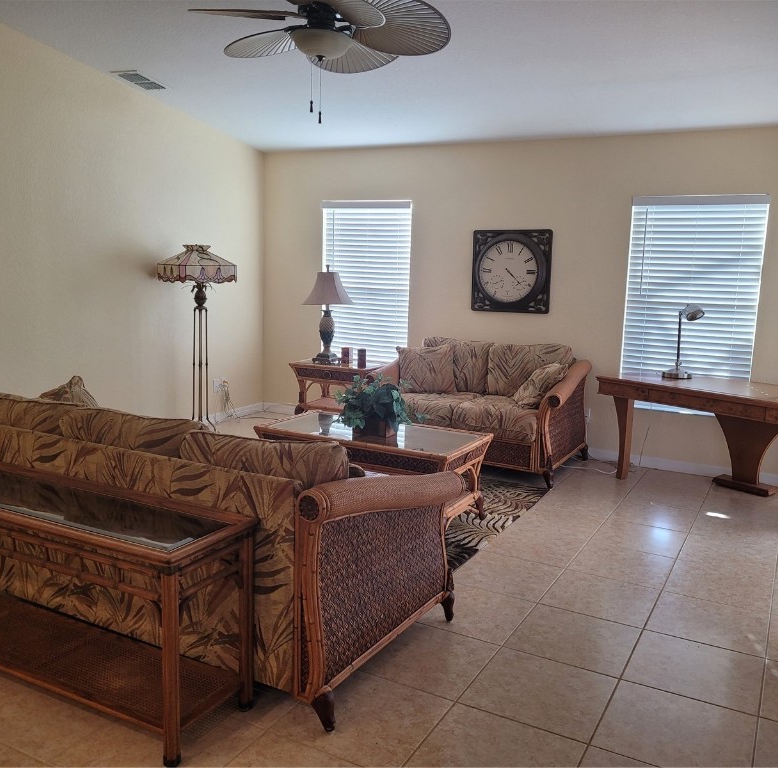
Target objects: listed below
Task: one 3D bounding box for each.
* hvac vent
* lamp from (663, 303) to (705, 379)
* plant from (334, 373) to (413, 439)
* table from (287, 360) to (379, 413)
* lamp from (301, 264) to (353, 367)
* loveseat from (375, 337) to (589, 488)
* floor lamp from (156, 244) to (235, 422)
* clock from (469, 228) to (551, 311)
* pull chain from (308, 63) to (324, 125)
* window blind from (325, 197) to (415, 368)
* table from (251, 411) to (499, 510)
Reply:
[{"bbox_3d":[-1.805,-2.235,5.691,0.260,0.030,0.350,7,0,28],"label":"hvac vent"},{"bbox_3d":[2.071,-0.299,5.373,0.200,0.517,0.280,-3,10,-27],"label":"lamp"},{"bbox_3d":[-0.081,0.113,4.478,0.430,0.356,0.393,7,10,28],"label":"plant"},{"bbox_3d":[-0.422,0.122,6.731,0.690,0.605,0.570,6,9,23],"label":"table"},{"bbox_3d":[-0.532,-0.610,6.728,0.420,0.835,0.420,7,10,28],"label":"lamp"},{"bbox_3d":[0.699,0.140,5.881,1.545,0.891,0.973,7,10,28],"label":"loveseat"},{"bbox_3d":[-1.548,-0.344,6.321,0.510,1.575,0.510,-5,11,-38],"label":"floor lamp"},{"bbox_3d":[0.974,-0.895,6.139,0.653,0.647,0.055,7,10,28],"label":"clock"},{"bbox_3d":[-0.364,-1.455,3.840,0.058,0.301,0.030,1,9,-6],"label":"pull chain"},{"bbox_3d":[-0.221,-0.846,6.939,0.910,1.570,0.070,7,10,28],"label":"window blind"},{"bbox_3d":[-0.101,0.523,4.588,1.266,0.489,0.644,7,10,28],"label":"table"}]

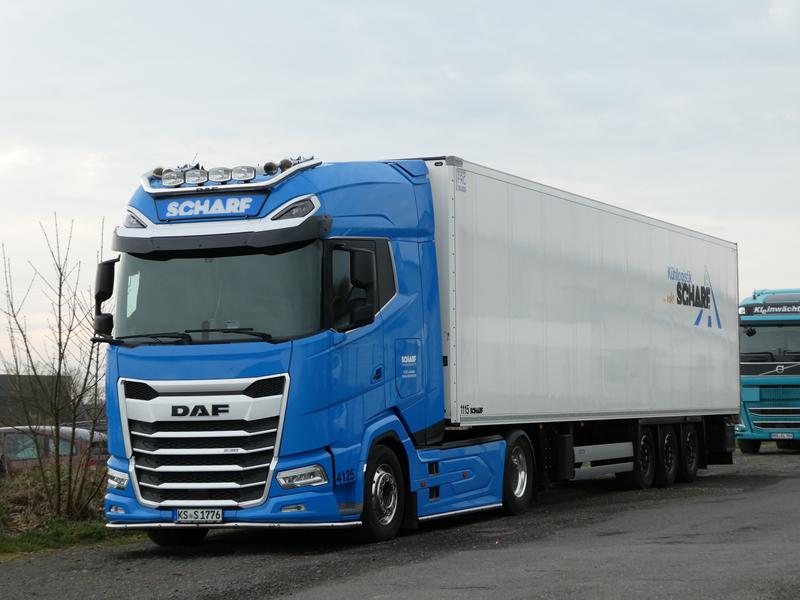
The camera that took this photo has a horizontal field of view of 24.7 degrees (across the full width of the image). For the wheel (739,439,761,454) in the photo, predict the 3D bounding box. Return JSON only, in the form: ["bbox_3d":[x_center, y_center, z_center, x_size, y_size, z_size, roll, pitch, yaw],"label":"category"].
[{"bbox_3d":[7.713,2.889,40.223,0.350,1.000,1.000,-2,-3,23],"label":"wheel"}]

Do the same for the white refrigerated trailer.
[{"bbox_3d":[2.092,0.779,26.424,2.580,4.000,13.500,-2,-3,23],"label":"white refrigerated trailer"}]

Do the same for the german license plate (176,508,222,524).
[{"bbox_3d":[-1.894,2.024,17.131,0.520,0.115,0.020,-2,-3,23],"label":"german license plate"}]

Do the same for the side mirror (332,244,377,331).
[{"bbox_3d":[-0.382,-0.102,17.241,0.320,0.790,0.260,-2,-3,23],"label":"side mirror"}]

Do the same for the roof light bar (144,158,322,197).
[{"bbox_3d":[-1.724,-1.198,17.742,1.920,0.280,0.580,-2,-3,23],"label":"roof light bar"}]

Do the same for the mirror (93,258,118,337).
[{"bbox_3d":[-2.949,-0.027,18.356,0.310,0.780,0.250,-2,-3,23],"label":"mirror"}]

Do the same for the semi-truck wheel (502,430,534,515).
[{"bbox_3d":[1.256,2.053,21.743,0.370,1.000,1.000,-2,-3,23],"label":"semi-truck wheel"}]

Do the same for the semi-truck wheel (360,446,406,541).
[{"bbox_3d":[-0.279,1.933,18.156,0.340,0.990,0.990,-2,-3,23],"label":"semi-truck wheel"}]

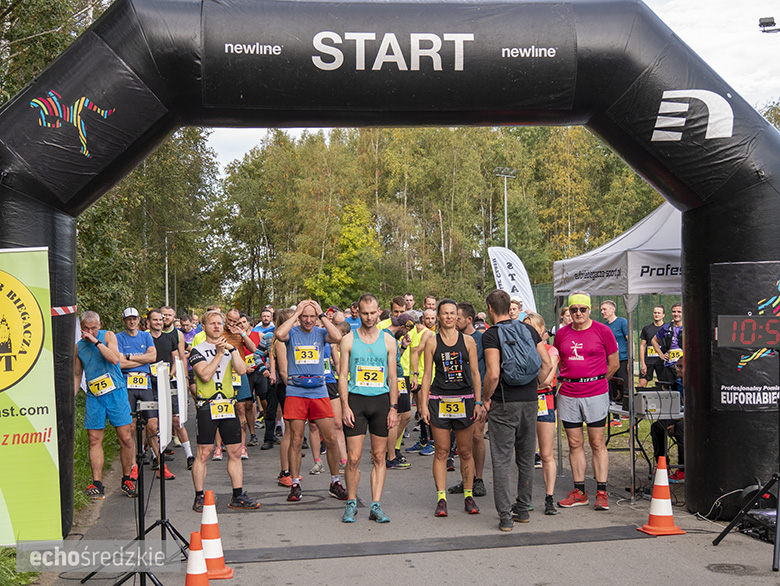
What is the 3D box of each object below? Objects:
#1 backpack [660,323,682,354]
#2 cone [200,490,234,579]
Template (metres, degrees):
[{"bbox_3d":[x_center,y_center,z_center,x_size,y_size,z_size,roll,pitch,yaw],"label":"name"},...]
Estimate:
[{"bbox_3d":[3.903,0.620,17.200,0.360,0.440,0.270,-1,-1,12],"label":"backpack"},{"bbox_3d":[-1.160,1.551,8.181,0.285,0.545,0.285,-1,-1,-5],"label":"cone"}]

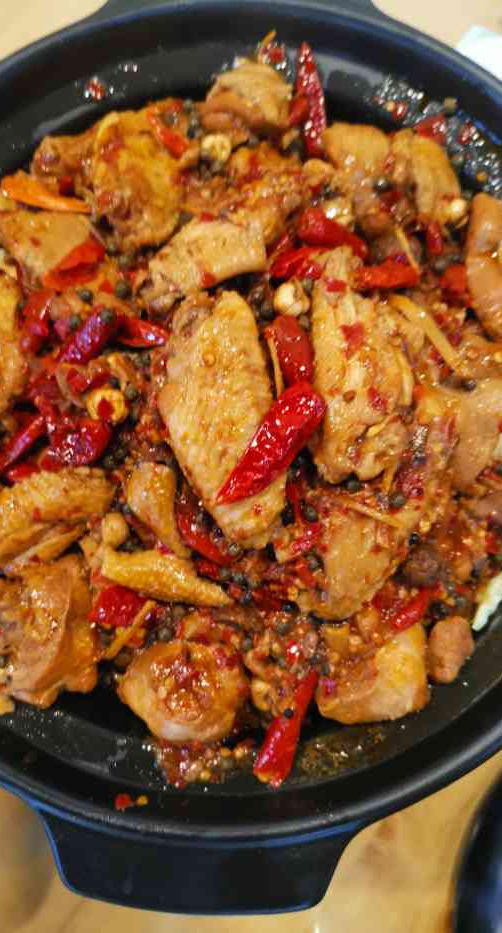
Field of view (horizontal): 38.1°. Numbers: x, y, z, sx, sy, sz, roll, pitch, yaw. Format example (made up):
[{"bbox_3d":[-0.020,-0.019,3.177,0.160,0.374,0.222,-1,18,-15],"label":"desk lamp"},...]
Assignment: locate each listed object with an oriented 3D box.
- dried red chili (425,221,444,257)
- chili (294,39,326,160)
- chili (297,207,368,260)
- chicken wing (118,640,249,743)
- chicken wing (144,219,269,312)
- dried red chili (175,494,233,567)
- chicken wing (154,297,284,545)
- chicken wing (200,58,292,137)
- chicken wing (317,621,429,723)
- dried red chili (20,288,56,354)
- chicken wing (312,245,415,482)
[{"bbox_3d":[0.069,-0.085,0.271,0.006,0.007,0.015,-6,81,3],"label":"dried red chili"},{"bbox_3d":[0.025,-0.153,0.304,0.012,0.012,0.049,-4,80,2],"label":"chili"},{"bbox_3d":[0.033,-0.094,0.292,0.032,0.014,0.014,31,84,9],"label":"chili"},{"bbox_3d":[-0.026,0.086,0.277,0.048,0.030,0.039,9,81,6],"label":"chicken wing"},{"bbox_3d":[-0.019,-0.083,0.298,0.052,0.022,0.026,-28,79,-1],"label":"chicken wing"},{"bbox_3d":[-0.017,0.025,0.271,0.030,0.008,0.007,44,85,9],"label":"dried red chili"},{"bbox_3d":[-0.010,-0.018,0.261,0.037,0.023,0.091,-11,80,3],"label":"chicken wing"},{"bbox_3d":[-0.002,-0.156,0.309,0.037,0.024,0.027,2,80,3],"label":"chicken wing"},{"bbox_3d":[0.046,0.077,0.274,0.041,0.028,0.034,-15,79,1],"label":"chicken wing"},{"bbox_3d":[-0.081,-0.055,0.277,0.011,0.010,0.026,12,82,6],"label":"dried red chili"},{"bbox_3d":[0.044,-0.040,0.284,0.035,0.024,0.090,-8,80,3],"label":"chicken wing"}]

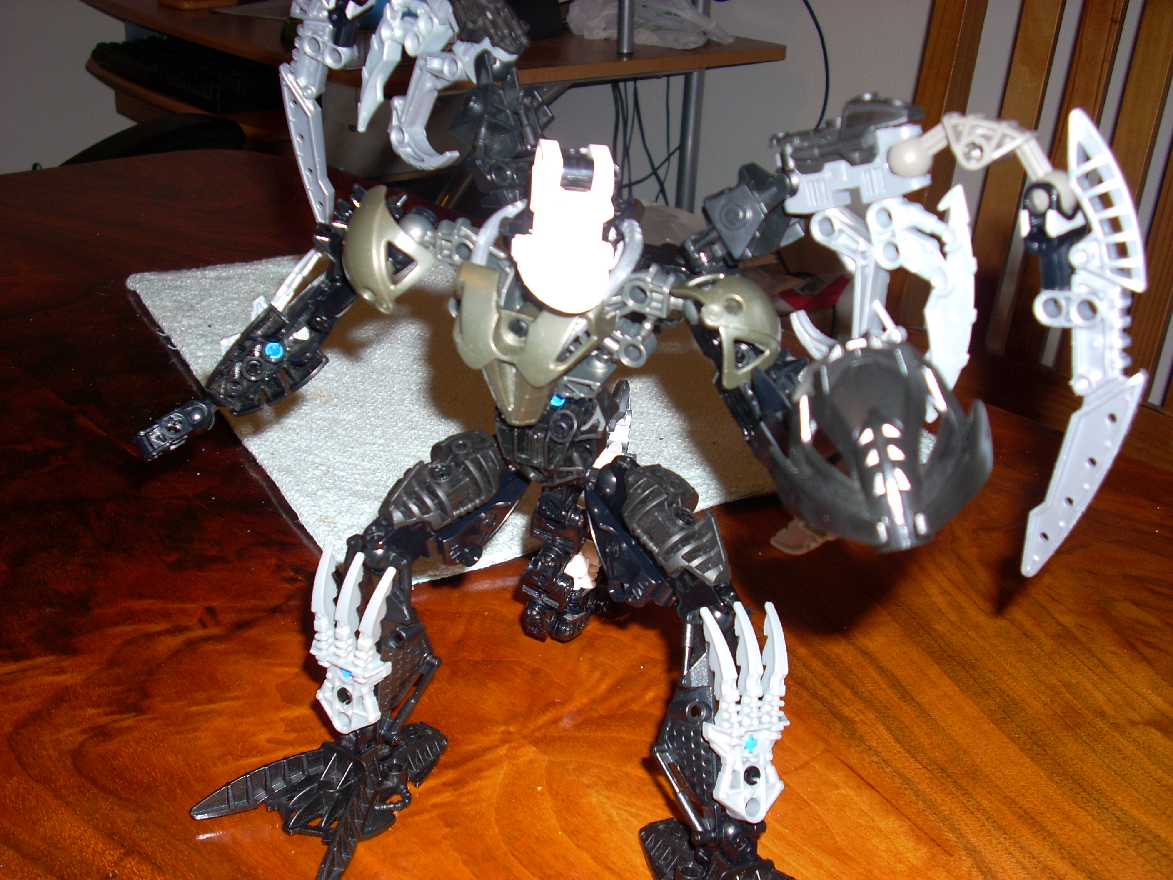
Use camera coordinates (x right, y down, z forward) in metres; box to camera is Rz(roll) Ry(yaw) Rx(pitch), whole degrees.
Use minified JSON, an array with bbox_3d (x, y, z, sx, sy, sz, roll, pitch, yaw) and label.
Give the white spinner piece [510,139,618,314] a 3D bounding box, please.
[{"bbox_3d":[-0.006,-0.055,0.326,0.026,0.042,0.018,2,13,15],"label":"white spinner piece"}]

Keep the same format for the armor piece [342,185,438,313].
[{"bbox_3d":[-0.060,-0.058,0.380,0.031,0.037,0.021,12,18,40],"label":"armor piece"}]

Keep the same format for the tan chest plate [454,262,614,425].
[{"bbox_3d":[-0.015,-0.026,0.342,0.038,0.042,0.019,12,32,23],"label":"tan chest plate"}]

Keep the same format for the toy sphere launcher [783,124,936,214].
[{"bbox_3d":[0.068,-0.068,0.315,0.038,0.016,0.017,-8,18,26],"label":"toy sphere launcher"}]

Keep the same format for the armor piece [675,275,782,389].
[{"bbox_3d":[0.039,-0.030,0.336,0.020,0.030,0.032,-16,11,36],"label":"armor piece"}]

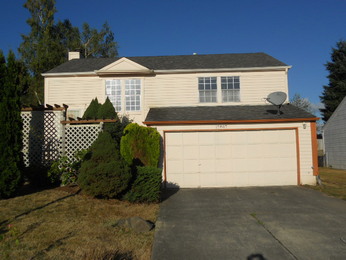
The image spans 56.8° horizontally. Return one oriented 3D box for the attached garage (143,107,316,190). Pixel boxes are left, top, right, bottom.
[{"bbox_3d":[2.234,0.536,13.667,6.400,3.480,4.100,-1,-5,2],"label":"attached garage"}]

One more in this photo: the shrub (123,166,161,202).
[{"bbox_3d":[-0.929,1.675,10.146,1.200,1.000,1.150,-1,-5,2],"label":"shrub"}]

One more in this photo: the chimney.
[{"bbox_3d":[-6.128,-4.477,19.928,0.700,0.850,0.750,-1,-5,2],"label":"chimney"}]

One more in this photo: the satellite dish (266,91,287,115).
[{"bbox_3d":[3.947,-1.005,12.230,0.800,0.930,0.520,-6,-6,44],"label":"satellite dish"}]

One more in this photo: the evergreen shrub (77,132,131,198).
[{"bbox_3d":[-2.407,1.153,11.101,1.800,2.170,1.700,-1,-5,2],"label":"evergreen shrub"}]

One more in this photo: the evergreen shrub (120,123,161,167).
[{"bbox_3d":[-1.134,0.980,11.313,1.400,2.470,1.300,-1,-5,2],"label":"evergreen shrub"}]

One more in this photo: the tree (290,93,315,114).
[{"bbox_3d":[16.143,-0.297,39.658,4.200,8.680,4.200,-1,-5,2],"label":"tree"}]

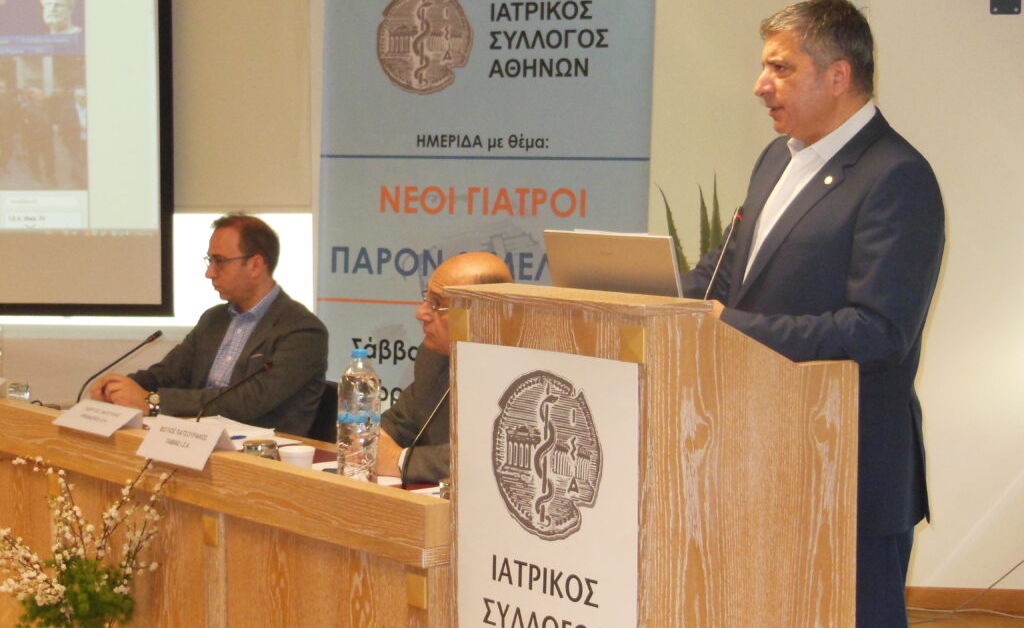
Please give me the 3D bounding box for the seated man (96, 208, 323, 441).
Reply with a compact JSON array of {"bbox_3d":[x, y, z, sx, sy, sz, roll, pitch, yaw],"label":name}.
[{"bbox_3d":[-0.800,0.388,5.476,0.680,1.300,0.520,-3,6,-34],"label":"seated man"}]

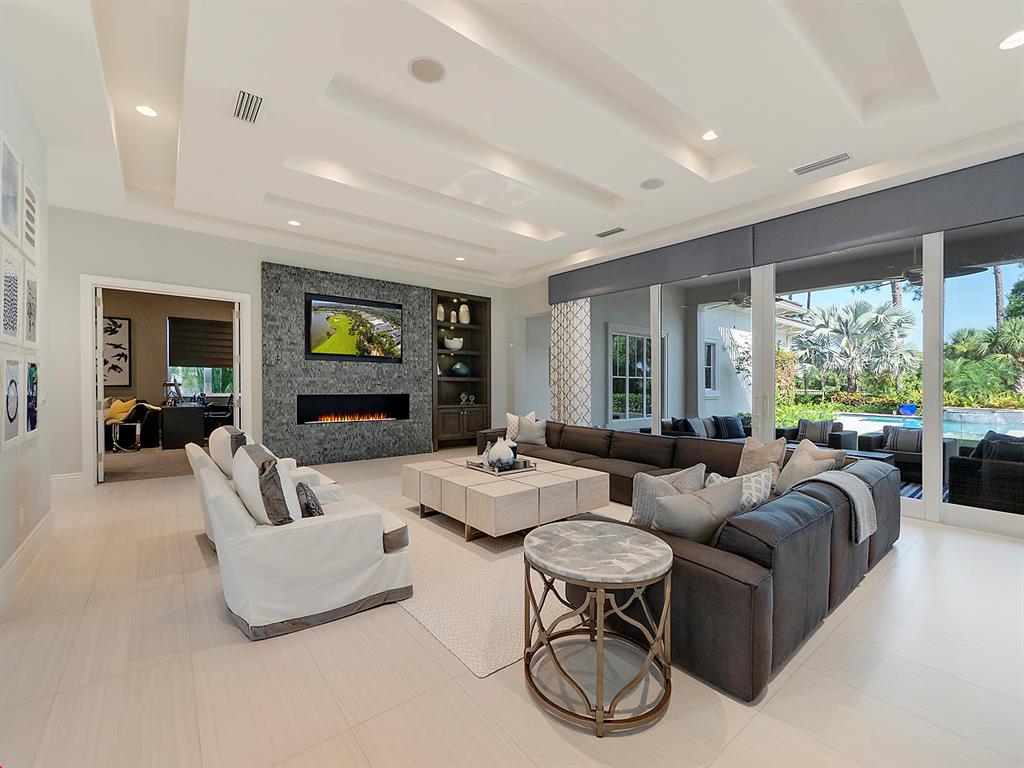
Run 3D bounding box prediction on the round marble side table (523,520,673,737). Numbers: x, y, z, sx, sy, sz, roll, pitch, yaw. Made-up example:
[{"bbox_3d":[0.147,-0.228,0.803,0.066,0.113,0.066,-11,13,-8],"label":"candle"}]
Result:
[{"bbox_3d":[0.386,1.036,1.899,0.650,0.606,0.650,0,0,0],"label":"round marble side table"}]

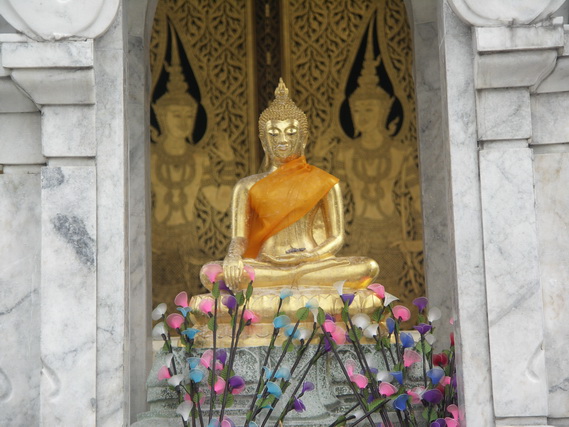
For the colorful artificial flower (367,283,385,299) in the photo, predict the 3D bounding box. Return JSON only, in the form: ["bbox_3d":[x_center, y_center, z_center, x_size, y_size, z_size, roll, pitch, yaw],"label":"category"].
[{"bbox_3d":[0.262,0.223,9.000,0.052,0.042,0.045,-11,-24,23],"label":"colorful artificial flower"}]

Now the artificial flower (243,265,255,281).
[{"bbox_3d":[-0.110,0.179,9.500,0.041,0.049,0.039,11,-20,-38],"label":"artificial flower"}]

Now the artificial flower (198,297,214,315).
[{"bbox_3d":[-0.224,0.267,9.000,0.045,0.048,0.045,-9,-23,19],"label":"artificial flower"}]

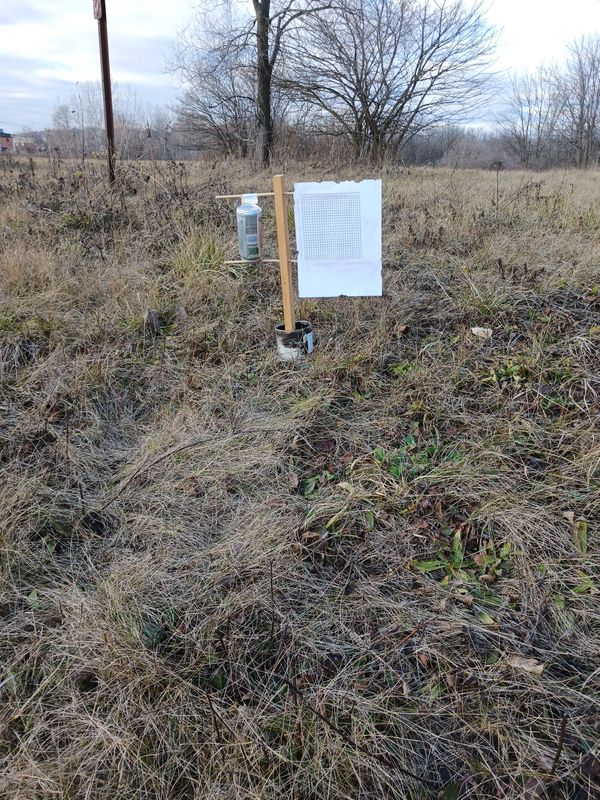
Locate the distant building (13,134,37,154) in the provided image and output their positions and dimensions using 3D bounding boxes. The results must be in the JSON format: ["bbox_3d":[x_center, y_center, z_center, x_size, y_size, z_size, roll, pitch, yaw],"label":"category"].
[{"bbox_3d":[-88.301,-82.349,201.655,8.500,6.200,8.000,-6,22,-16],"label":"distant building"}]

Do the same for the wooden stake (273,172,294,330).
[{"bbox_3d":[-0.038,-0.353,1.617,0.021,0.440,0.021,3,21,17],"label":"wooden stake"}]

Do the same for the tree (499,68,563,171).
[{"bbox_3d":[14.776,-17.540,38.936,3.994,5.804,3.994,0,22,0],"label":"tree"}]

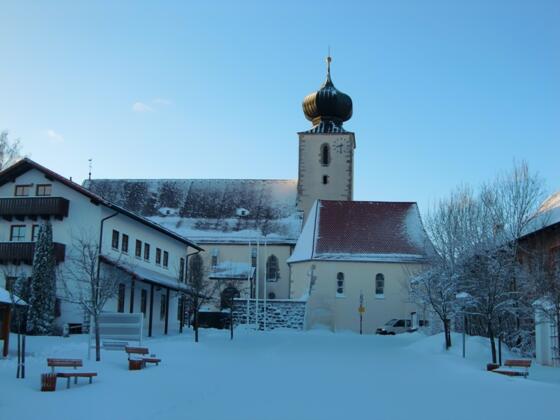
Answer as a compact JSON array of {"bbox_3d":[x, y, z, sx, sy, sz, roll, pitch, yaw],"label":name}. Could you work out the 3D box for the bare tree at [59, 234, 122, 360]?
[{"bbox_3d":[-8.100,3.760,31.980,2.620,5.330,2.620,1,-10,0],"label":"bare tree"}]

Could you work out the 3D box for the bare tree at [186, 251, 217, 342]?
[{"bbox_3d":[-5.332,5.943,50.544,2.280,6.050,2.280,1,-10,0],"label":"bare tree"}]

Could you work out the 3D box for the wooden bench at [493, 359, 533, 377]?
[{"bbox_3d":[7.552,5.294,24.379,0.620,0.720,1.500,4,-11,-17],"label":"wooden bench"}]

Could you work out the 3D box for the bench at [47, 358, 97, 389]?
[{"bbox_3d":[-5.981,4.739,21.512,0.620,0.800,1.500,-4,-11,25],"label":"bench"}]

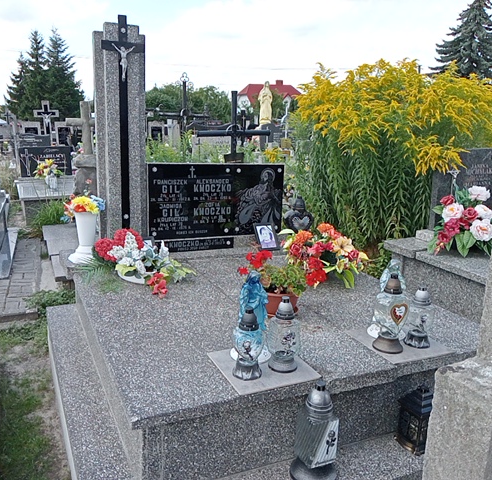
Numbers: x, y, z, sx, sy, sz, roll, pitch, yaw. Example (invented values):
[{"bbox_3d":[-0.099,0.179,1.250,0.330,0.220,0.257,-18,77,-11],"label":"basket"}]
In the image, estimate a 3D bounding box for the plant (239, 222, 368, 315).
[{"bbox_3d":[0.342,0.124,2.872,0.475,0.366,0.851,13,18,36],"label":"plant"}]

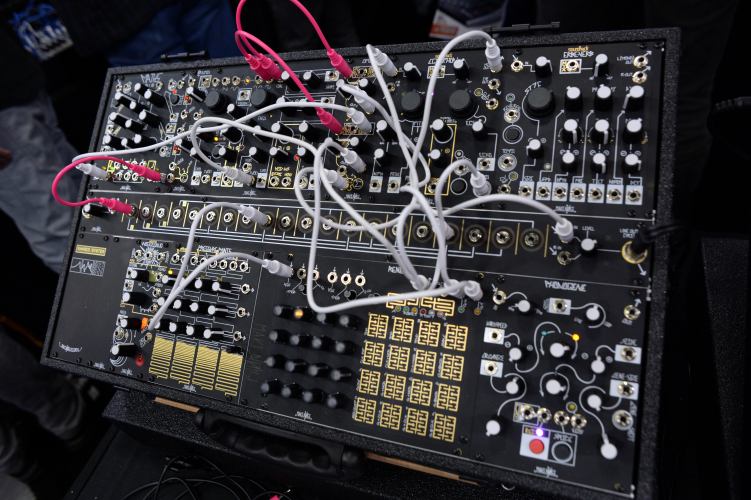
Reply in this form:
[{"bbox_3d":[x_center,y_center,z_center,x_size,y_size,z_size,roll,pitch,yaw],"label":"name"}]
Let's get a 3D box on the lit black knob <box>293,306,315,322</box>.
[{"bbox_3d":[-0.059,0.051,0.402,0.011,0.014,0.012,-13,75,18],"label":"lit black knob"}]

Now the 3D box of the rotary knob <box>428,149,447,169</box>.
[{"bbox_3d":[0.048,-0.071,0.386,0.011,0.014,0.011,5,81,22],"label":"rotary knob"}]

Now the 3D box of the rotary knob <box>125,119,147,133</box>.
[{"bbox_3d":[-0.242,-0.125,0.503,0.012,0.015,0.013,-4,78,20],"label":"rotary knob"}]

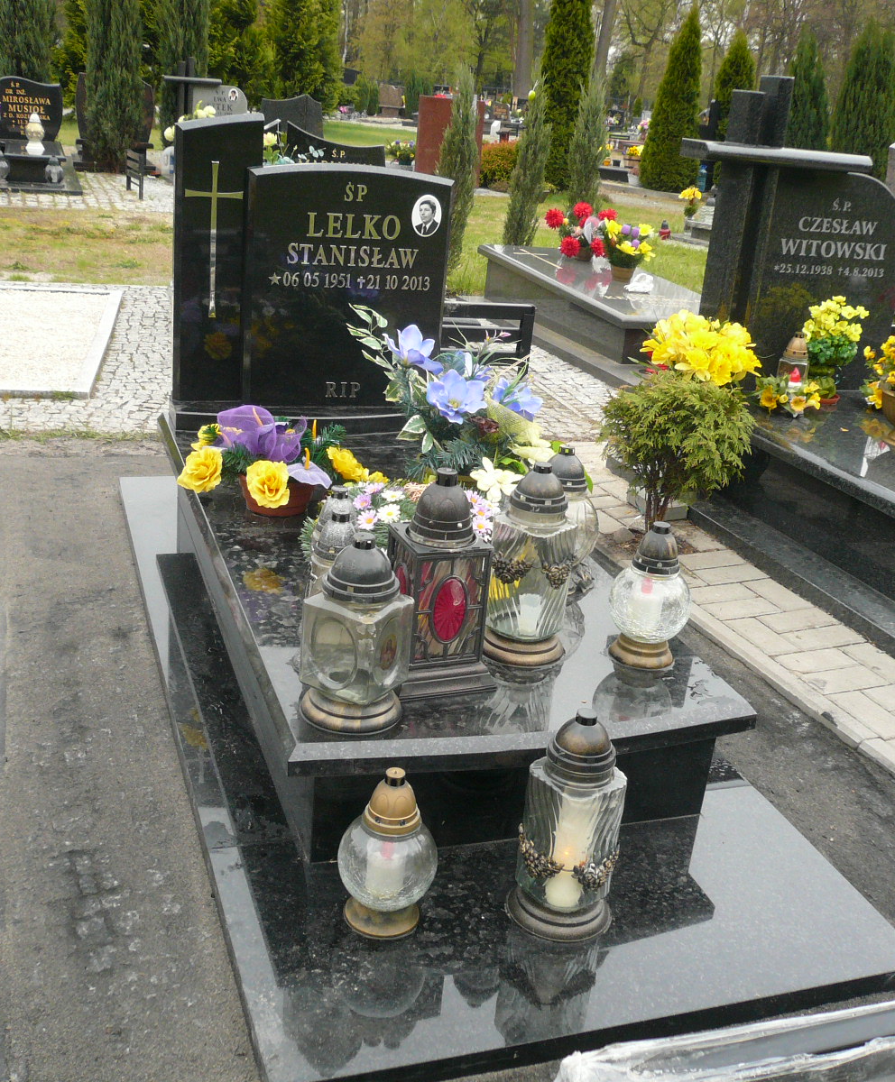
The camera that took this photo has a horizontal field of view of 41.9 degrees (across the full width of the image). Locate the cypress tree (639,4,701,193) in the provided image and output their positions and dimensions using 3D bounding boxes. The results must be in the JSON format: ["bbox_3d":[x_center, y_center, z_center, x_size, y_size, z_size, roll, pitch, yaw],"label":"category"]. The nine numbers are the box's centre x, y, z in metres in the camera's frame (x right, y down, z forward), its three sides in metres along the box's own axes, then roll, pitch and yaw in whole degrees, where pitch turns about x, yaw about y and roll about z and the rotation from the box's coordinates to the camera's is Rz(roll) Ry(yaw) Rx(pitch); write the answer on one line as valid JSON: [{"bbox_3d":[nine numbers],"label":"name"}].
[{"bbox_3d":[3.314,-6.504,17.200,0.880,2.600,0.880,-2,22,-20],"label":"cypress tree"}]

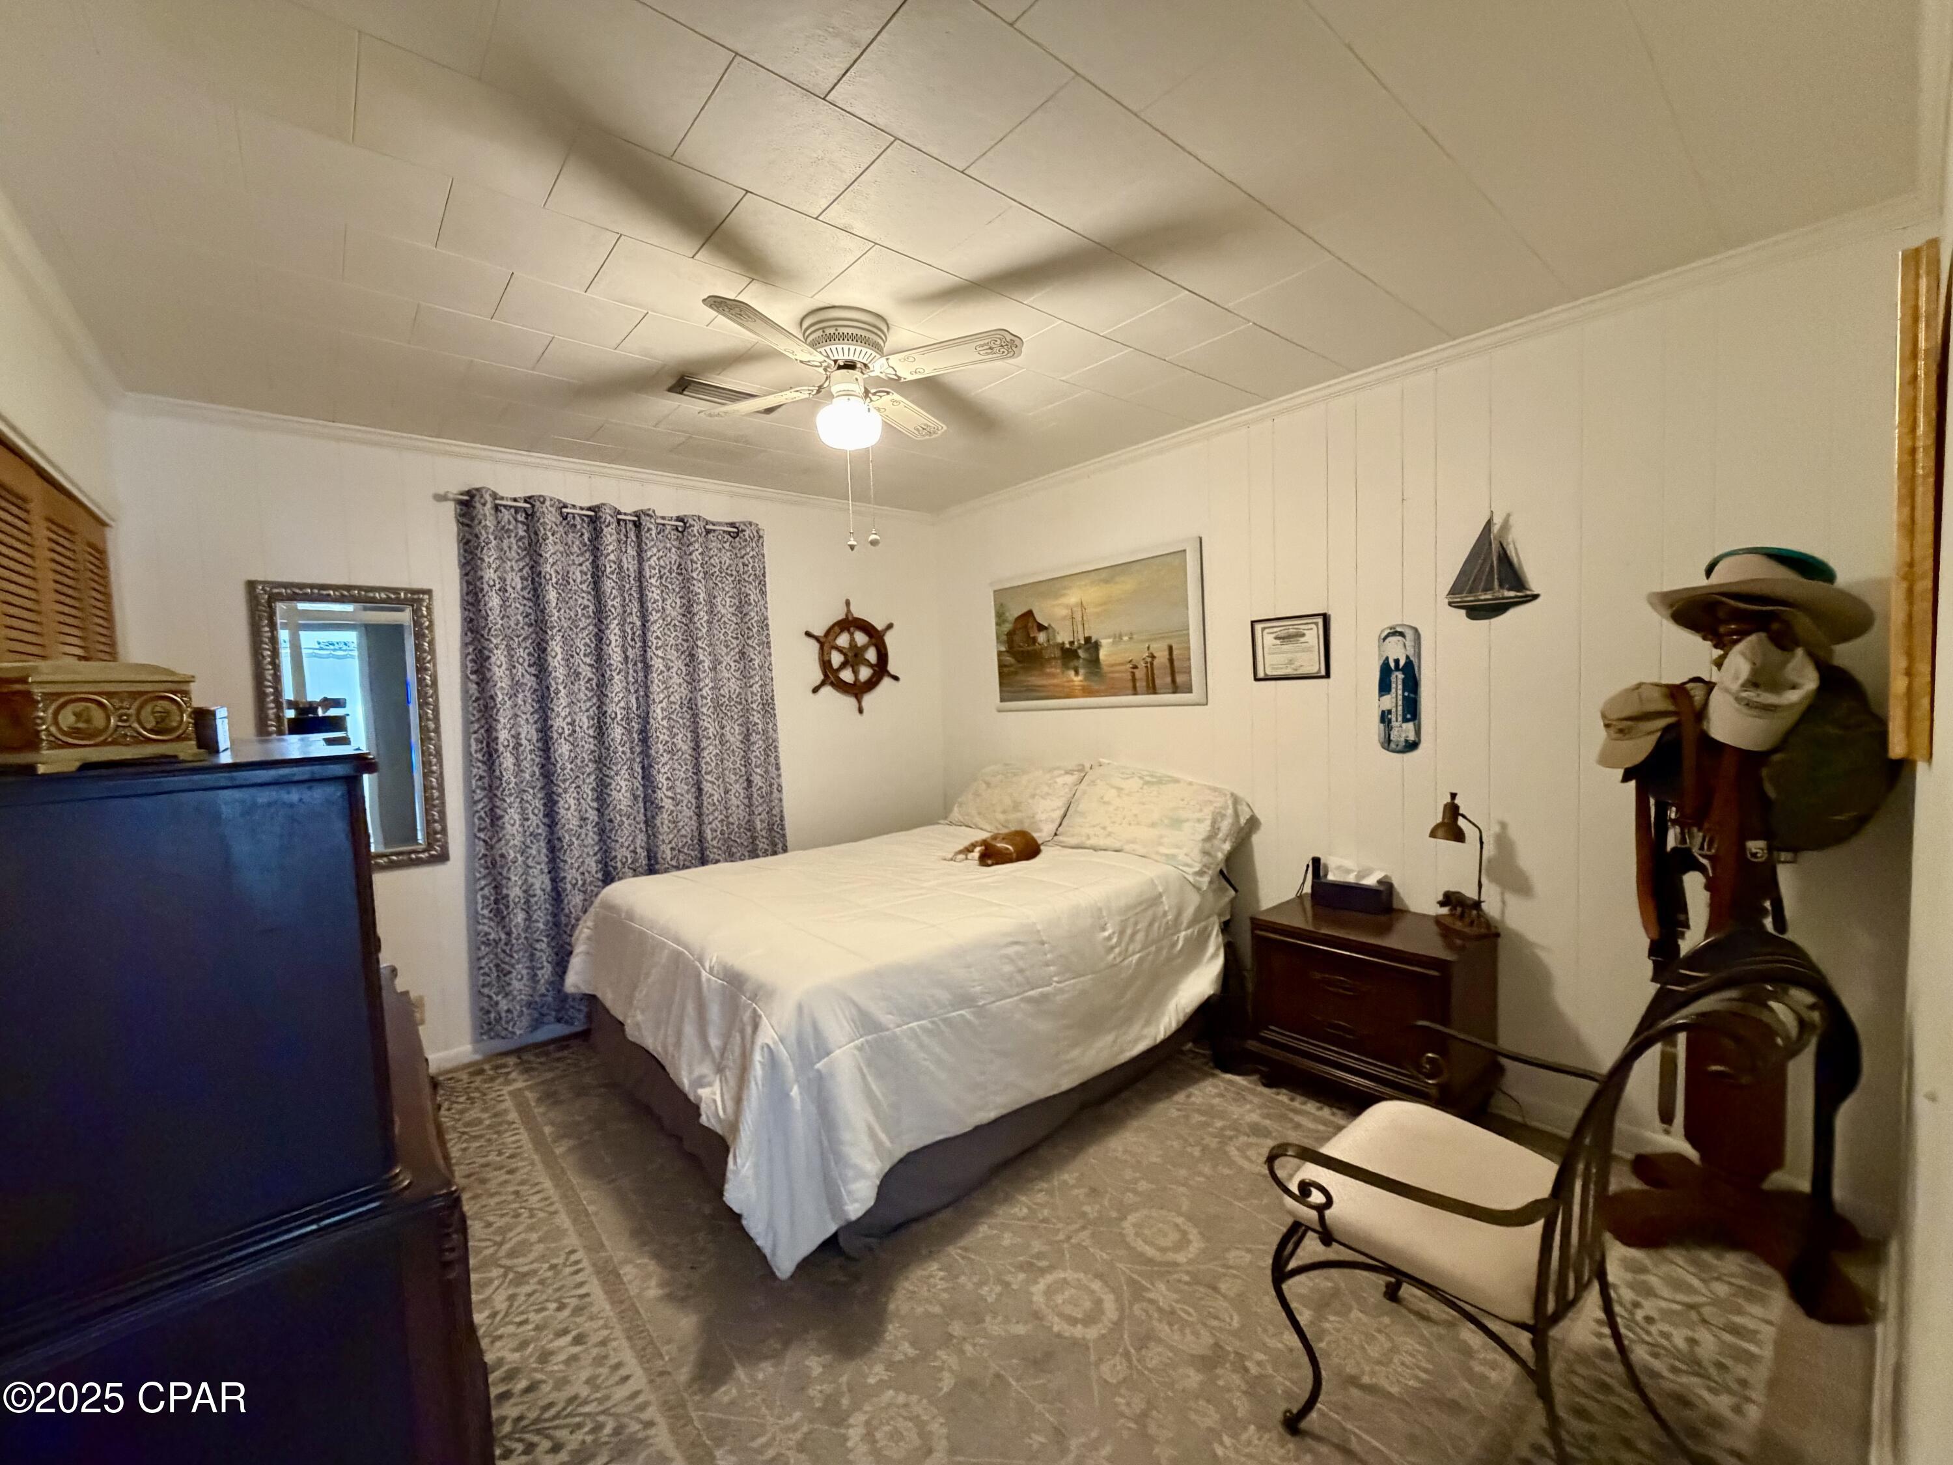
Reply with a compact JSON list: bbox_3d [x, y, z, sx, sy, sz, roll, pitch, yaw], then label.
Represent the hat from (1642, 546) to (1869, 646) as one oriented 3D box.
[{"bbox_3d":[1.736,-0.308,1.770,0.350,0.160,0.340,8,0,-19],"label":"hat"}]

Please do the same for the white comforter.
[{"bbox_3d":[-0.333,0.834,2.989,1.784,0.617,1.891,-4,3,-40],"label":"white comforter"}]

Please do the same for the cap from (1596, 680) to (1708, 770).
[{"bbox_3d":[1.613,-0.031,1.895,0.250,0.130,0.170,-43,-5,-10],"label":"cap"}]

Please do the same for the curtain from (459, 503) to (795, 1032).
[{"bbox_3d":[-1.424,0.111,3.375,1.280,2.110,0.100,-4,4,-40],"label":"curtain"}]

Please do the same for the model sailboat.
[{"bbox_3d":[1.538,-0.502,2.371,0.055,0.308,0.243,-4,3,-40],"label":"model sailboat"}]

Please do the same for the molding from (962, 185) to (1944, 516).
[{"bbox_3d":[0.924,-1.183,3.084,0.046,0.062,3.560,-4,4,-40],"label":"molding"}]

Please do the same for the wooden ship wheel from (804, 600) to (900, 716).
[{"bbox_3d":[-0.634,-0.395,4.152,0.549,0.606,0.055,-4,3,-40],"label":"wooden ship wheel"}]

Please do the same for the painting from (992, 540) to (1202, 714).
[{"bbox_3d":[0.509,-0.442,3.648,0.040,0.672,1.280,-4,2,-40],"label":"painting"}]

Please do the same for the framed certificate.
[{"bbox_3d":[1.141,-0.306,2.892,0.020,0.229,0.288,-4,3,-40],"label":"framed certificate"}]

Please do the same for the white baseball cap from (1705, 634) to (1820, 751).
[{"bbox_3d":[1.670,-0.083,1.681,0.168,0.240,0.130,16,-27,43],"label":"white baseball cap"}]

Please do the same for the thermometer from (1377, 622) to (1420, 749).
[{"bbox_3d":[1.403,-0.147,2.621,0.018,0.430,0.131,-4,4,-40],"label":"thermometer"}]

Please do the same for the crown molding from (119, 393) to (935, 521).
[{"bbox_3d":[-1.445,-1.108,3.465,3.146,0.078,0.049,-4,3,-40],"label":"crown molding"}]

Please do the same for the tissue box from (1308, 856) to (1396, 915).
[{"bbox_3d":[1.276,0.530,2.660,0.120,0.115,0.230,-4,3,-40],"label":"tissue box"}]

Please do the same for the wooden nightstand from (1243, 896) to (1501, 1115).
[{"bbox_3d":[1.258,0.904,2.527,0.450,0.590,0.620,-4,4,-40],"label":"wooden nightstand"}]

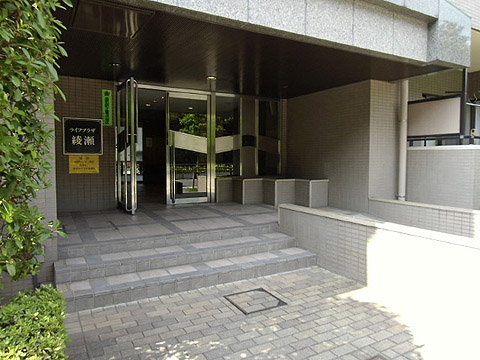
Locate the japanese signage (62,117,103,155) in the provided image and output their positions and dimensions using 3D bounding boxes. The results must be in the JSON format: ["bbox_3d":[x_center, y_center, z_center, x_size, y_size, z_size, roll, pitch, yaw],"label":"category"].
[{"bbox_3d":[-2.571,-0.708,5.484,0.594,0.597,0.040,-1,3,-29],"label":"japanese signage"}]

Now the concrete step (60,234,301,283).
[{"bbox_3d":[-0.589,0.889,4.053,2.879,0.125,0.441,-1,3,-29],"label":"concrete step"}]

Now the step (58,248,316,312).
[{"bbox_3d":[-0.385,1.046,3.689,2.879,0.148,0.407,-1,3,-29],"label":"step"}]

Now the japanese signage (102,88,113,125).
[{"bbox_3d":[-2.244,-1.218,5.648,0.156,0.611,0.020,-1,3,-29],"label":"japanese signage"}]

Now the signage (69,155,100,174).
[{"bbox_3d":[-2.574,-0.253,5.519,0.453,0.300,0.020,-1,3,-29],"label":"signage"}]

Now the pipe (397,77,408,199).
[{"bbox_3d":[2.830,-0.682,5.750,0.114,2.120,0.114,-1,3,-29],"label":"pipe"}]

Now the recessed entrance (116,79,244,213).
[{"bbox_3d":[-0.927,-0.602,6.119,2.512,2.168,0.630,-1,3,-29],"label":"recessed entrance"}]

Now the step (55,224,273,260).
[{"bbox_3d":[-0.782,0.739,4.396,2.879,0.136,0.360,-1,3,-29],"label":"step"}]

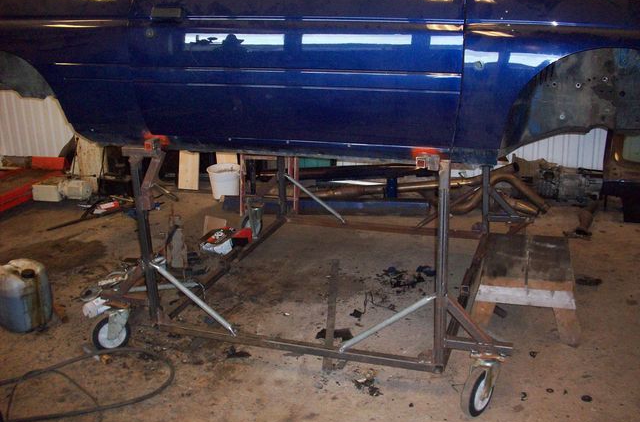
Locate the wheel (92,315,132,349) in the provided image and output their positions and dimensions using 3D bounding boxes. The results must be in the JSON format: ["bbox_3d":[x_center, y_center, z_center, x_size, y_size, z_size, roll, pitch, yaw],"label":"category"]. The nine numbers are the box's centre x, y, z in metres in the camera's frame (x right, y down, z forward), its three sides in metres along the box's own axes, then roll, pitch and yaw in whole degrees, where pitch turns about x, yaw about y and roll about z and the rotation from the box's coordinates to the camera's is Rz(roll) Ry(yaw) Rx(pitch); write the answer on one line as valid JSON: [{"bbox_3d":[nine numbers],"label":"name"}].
[{"bbox_3d":[-0.875,0.516,2.854,0.160,0.165,0.050,-14,22,-33],"label":"wheel"}]

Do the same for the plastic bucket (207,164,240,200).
[{"bbox_3d":[-0.687,-0.208,5.015,0.265,0.228,0.265,-2,18,1],"label":"plastic bucket"}]

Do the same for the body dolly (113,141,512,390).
[{"bbox_3d":[0.091,0.009,3.091,1.633,0.903,1.491,4,19,19],"label":"body dolly"}]

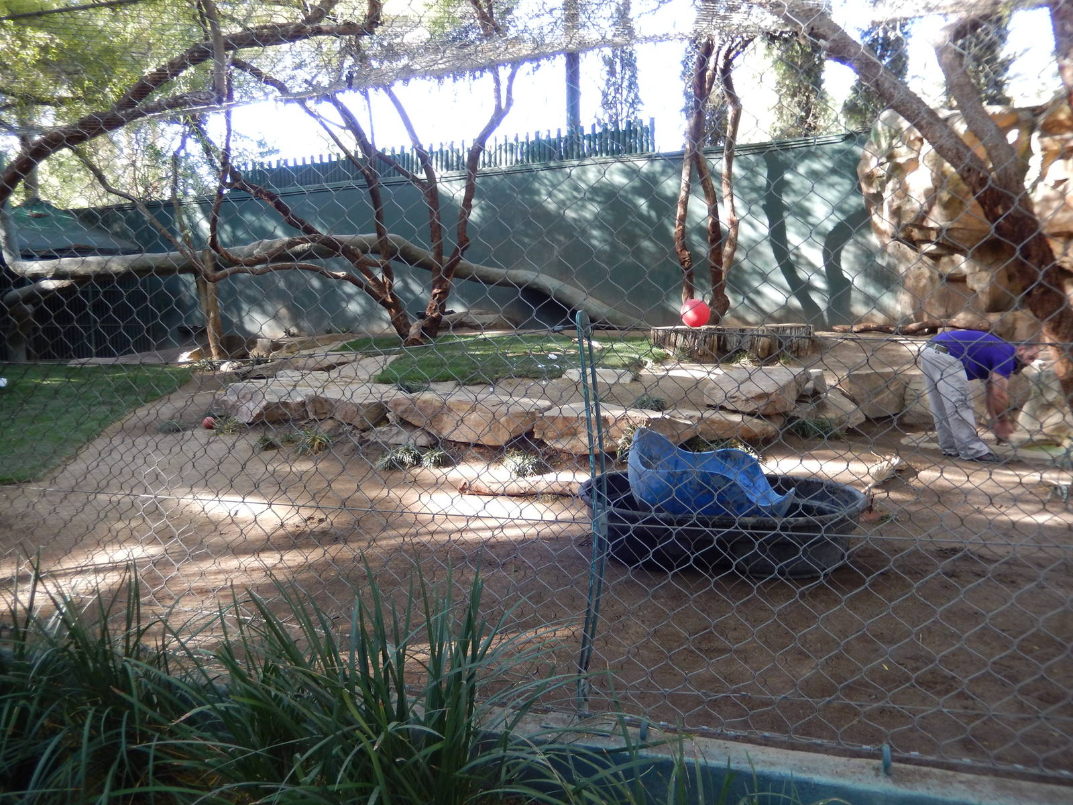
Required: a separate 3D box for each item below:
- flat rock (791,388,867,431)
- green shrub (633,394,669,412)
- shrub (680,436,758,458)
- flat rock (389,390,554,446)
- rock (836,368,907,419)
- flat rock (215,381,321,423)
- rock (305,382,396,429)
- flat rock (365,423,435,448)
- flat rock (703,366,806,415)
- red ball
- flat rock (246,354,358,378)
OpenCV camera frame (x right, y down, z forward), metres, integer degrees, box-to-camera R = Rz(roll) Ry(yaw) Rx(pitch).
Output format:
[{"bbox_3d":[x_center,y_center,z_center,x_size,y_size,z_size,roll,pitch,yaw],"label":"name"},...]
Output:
[{"bbox_3d":[2.820,0.062,7.500,0.660,0.360,0.450,1,6,10],"label":"flat rock"},{"bbox_3d":[1.034,0.002,7.000,0.320,0.150,0.280,0,6,0],"label":"green shrub"},{"bbox_3d":[1.557,0.392,6.650,0.620,0.200,0.400,0,6,0],"label":"shrub"},{"bbox_3d":[-0.537,0.116,6.550,1.220,0.360,0.650,2,7,20],"label":"flat rock"},{"bbox_3d":[3.442,-0.095,8.000,0.620,0.470,0.500,1,6,5],"label":"rock"},{"bbox_3d":[-2.758,-0.014,8.000,0.860,0.310,0.650,2,6,15],"label":"flat rock"},{"bbox_3d":[-1.750,0.025,7.350,0.660,0.350,0.600,2,7,20],"label":"rock"},{"bbox_3d":[-1.199,0.289,6.850,0.540,0.180,0.350,2,6,15],"label":"flat rock"},{"bbox_3d":[2.028,-0.126,7.250,0.750,0.340,0.650,-3,7,-25],"label":"flat rock"},{"bbox_3d":[1.599,-0.894,7.800,0.300,0.300,0.300,0,6,0],"label":"red ball"},{"bbox_3d":[-2.637,-0.411,8.700,1.100,0.200,0.600,2,7,20],"label":"flat rock"}]

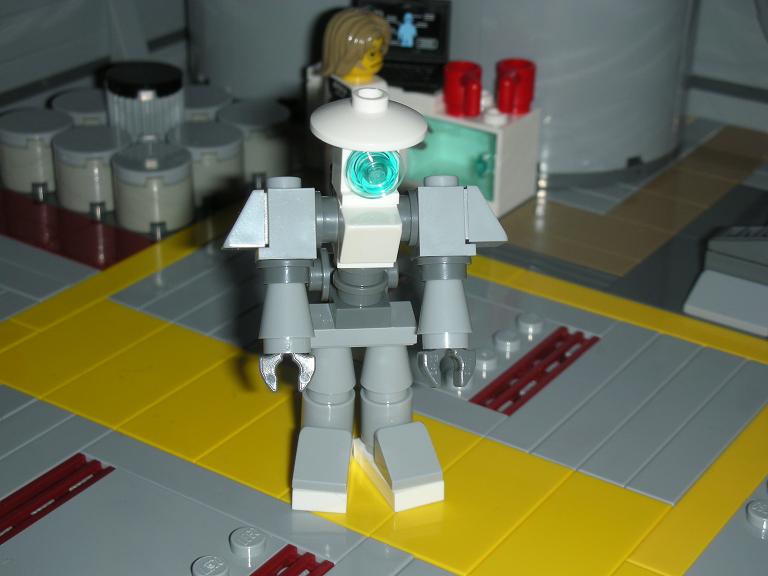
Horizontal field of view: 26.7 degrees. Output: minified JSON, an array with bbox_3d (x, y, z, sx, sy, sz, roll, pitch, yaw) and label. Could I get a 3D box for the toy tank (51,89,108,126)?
[{"bbox_3d":[-0.063,-0.034,0.349,0.016,0.013,0.016,18,31,29],"label":"toy tank"}]

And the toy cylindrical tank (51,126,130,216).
[{"bbox_3d":[-0.059,-0.024,0.329,0.016,0.013,0.016,1,27,-1],"label":"toy cylindrical tank"}]

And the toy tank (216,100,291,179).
[{"bbox_3d":[-0.028,-0.031,0.345,0.016,0.013,0.016,1,27,-1],"label":"toy tank"}]

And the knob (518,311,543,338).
[{"bbox_3d":[0.026,0.006,0.285,0.005,0.002,0.005,1,27,-1],"label":"knob"}]

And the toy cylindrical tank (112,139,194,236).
[{"bbox_3d":[-0.046,-0.020,0.321,0.016,0.013,0.016,1,27,-1],"label":"toy cylindrical tank"}]

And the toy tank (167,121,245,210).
[{"bbox_3d":[-0.037,-0.025,0.333,0.016,0.013,0.016,1,27,-1],"label":"toy tank"}]

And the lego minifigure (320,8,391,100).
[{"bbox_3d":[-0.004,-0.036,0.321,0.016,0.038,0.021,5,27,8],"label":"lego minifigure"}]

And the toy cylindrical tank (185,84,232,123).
[{"bbox_3d":[-0.041,-0.036,0.353,0.016,0.013,0.016,1,27,-1],"label":"toy cylindrical tank"}]

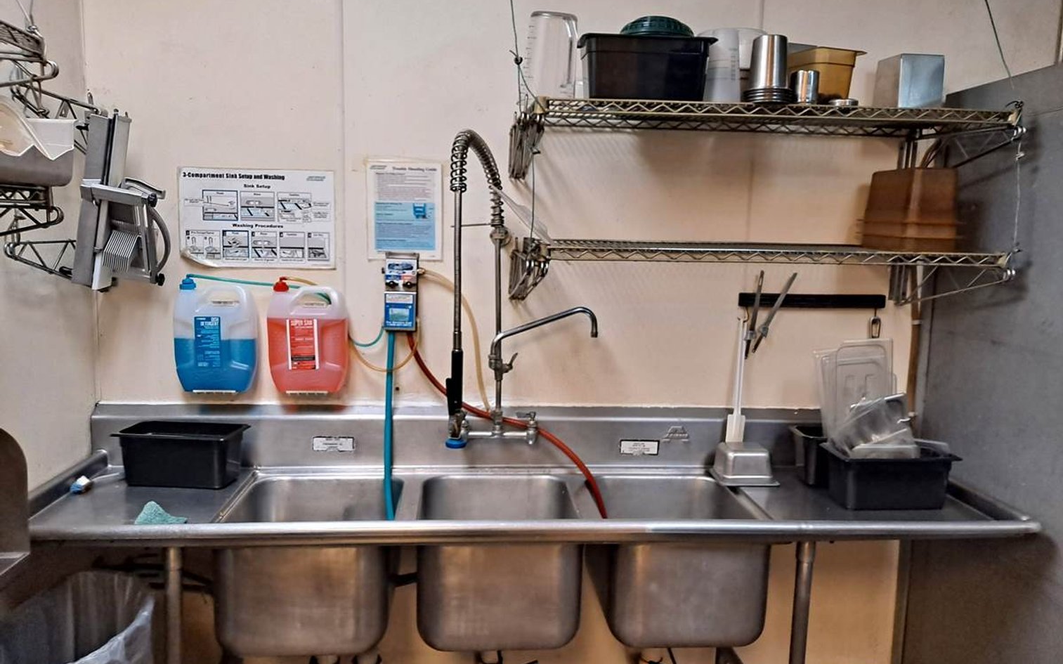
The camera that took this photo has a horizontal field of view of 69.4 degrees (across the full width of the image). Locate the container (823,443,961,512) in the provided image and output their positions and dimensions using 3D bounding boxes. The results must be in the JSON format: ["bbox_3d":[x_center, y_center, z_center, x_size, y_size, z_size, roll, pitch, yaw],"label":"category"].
[{"bbox_3d":[0.980,0.401,2.124,0.322,0.150,0.168,1,8,-5],"label":"container"}]

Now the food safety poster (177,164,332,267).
[{"bbox_3d":[-0.801,-0.334,2.248,0.438,0.284,0.008,1,8,-5],"label":"food safety poster"}]

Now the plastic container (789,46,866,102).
[{"bbox_3d":[0.769,-0.671,2.091,0.167,0.152,0.205,-1,8,-20],"label":"plastic container"}]

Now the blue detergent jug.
[{"bbox_3d":[-0.913,0.007,2.228,0.218,0.328,0.135,1,7,-4],"label":"blue detergent jug"}]

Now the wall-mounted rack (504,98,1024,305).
[{"bbox_3d":[0.576,-0.331,2.107,1.250,0.540,0.490,1,7,-4],"label":"wall-mounted rack"}]

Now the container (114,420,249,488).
[{"bbox_3d":[-0.970,0.347,2.140,0.325,0.150,0.166,2,8,4],"label":"container"}]

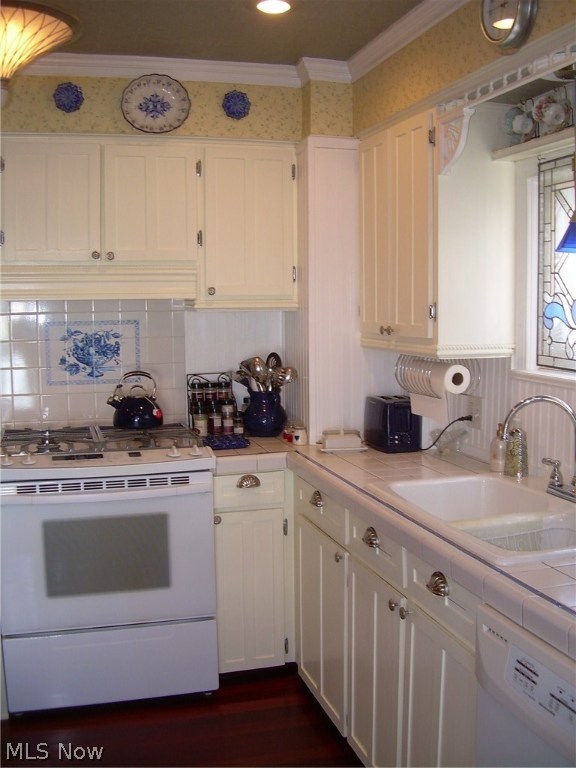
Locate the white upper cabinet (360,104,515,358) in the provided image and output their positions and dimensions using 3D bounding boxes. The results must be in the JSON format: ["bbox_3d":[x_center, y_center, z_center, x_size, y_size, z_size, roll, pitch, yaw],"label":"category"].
[{"bbox_3d":[0.521,-0.534,3.113,0.282,0.828,0.730,-2,6,-15],"label":"white upper cabinet"}]

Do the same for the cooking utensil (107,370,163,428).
[{"bbox_3d":[-0.625,0.066,3.449,0.227,0.235,0.200,-1,5,-9],"label":"cooking utensil"}]

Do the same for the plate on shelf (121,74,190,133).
[{"bbox_3d":[-0.504,-1.078,3.244,0.265,0.220,0.035,-2,6,-15],"label":"plate on shelf"}]

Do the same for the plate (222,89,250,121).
[{"bbox_3d":[-0.202,-1.104,3.339,0.110,0.113,0.020,-2,6,-15],"label":"plate"}]

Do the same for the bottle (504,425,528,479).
[{"bbox_3d":[0.713,0.208,2.641,0.056,0.156,0.056,5,8,42],"label":"bottle"}]

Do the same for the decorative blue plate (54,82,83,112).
[{"bbox_3d":[-0.771,-1.009,2.969,0.112,0.110,0.022,-2,6,-16],"label":"decorative blue plate"}]

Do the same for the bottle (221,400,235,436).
[{"bbox_3d":[-0.253,0.137,3.522,0.049,0.142,0.049,-2,6,-16],"label":"bottle"}]

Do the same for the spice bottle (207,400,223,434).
[{"bbox_3d":[-0.307,0.141,3.507,0.054,0.138,0.054,-2,6,-16],"label":"spice bottle"}]

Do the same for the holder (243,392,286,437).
[{"bbox_3d":[-0.100,0.134,3.690,0.194,0.193,0.190,0,5,0],"label":"holder"}]

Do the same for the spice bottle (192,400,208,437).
[{"bbox_3d":[-0.377,0.149,3.642,0.064,0.156,0.064,-2,6,-15],"label":"spice bottle"}]

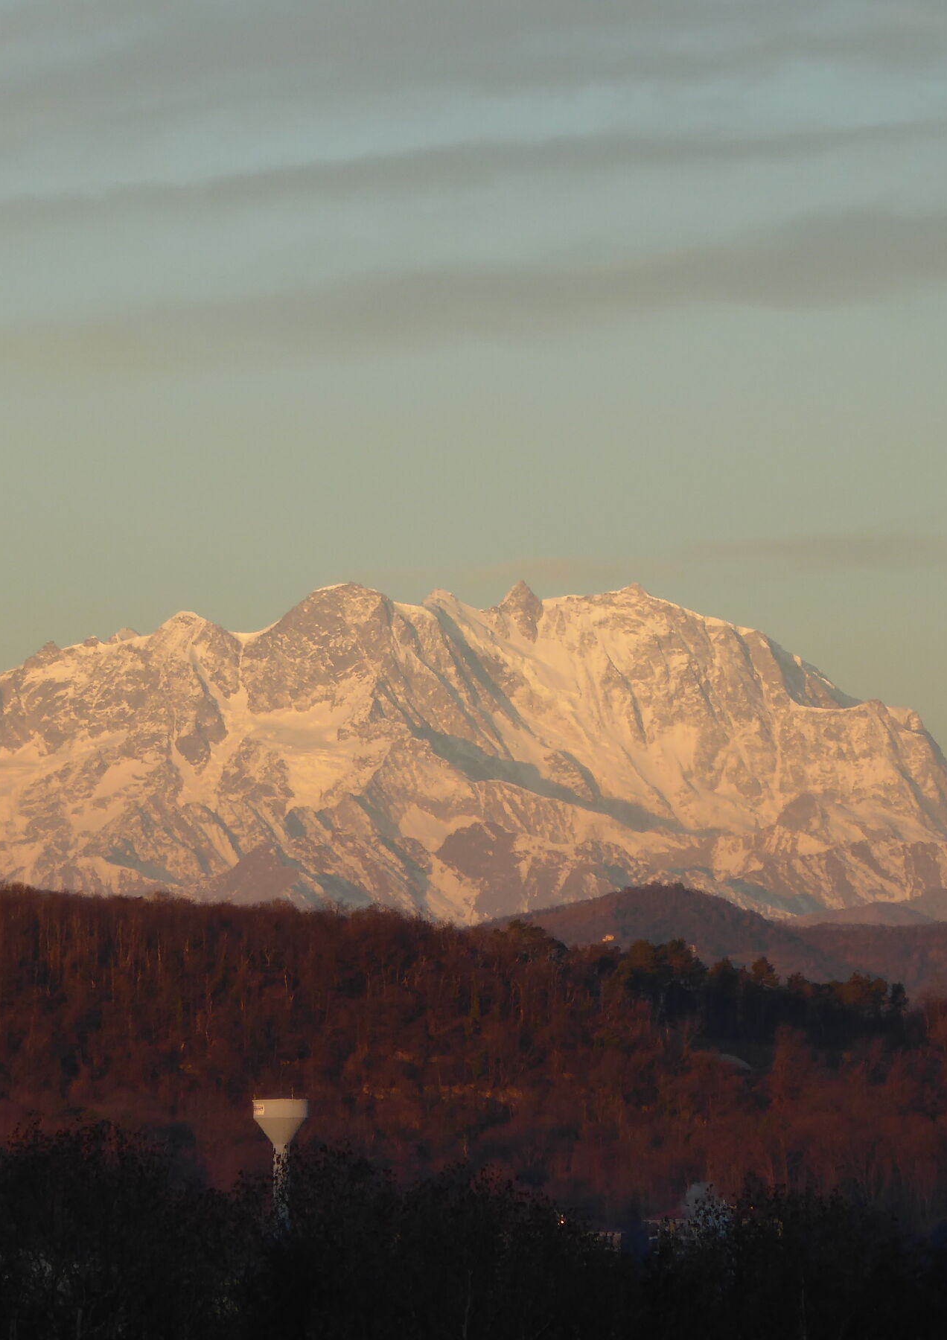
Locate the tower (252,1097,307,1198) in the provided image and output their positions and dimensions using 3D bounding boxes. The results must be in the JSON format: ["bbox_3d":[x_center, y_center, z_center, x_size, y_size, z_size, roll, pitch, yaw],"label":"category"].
[{"bbox_3d":[-33.028,90.284,2600.000,9.399,33.961,9.399,0,-2,0],"label":"tower"}]

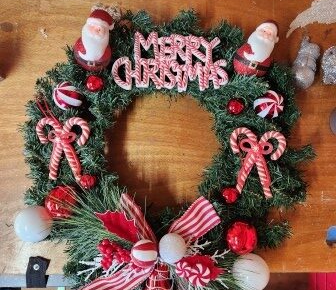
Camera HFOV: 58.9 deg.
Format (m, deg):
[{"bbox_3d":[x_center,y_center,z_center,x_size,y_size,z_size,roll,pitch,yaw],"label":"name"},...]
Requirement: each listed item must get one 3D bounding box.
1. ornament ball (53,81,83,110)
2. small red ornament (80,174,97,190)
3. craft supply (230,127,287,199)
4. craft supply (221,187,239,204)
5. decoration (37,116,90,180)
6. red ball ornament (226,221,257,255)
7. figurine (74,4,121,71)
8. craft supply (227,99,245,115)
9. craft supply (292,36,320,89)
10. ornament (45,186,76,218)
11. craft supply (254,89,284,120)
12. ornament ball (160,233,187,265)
[{"bbox_3d":[-0.206,-0.099,0.610,0.058,0.058,0.058,0,85,0],"label":"ornament ball"},{"bbox_3d":[-0.162,0.075,0.609,0.033,0.033,0.033,0,87,-1],"label":"small red ornament"},{"bbox_3d":[0.182,0.037,0.600,0.110,0.023,0.144,6,87,0],"label":"craft supply"},{"bbox_3d":[0.124,0.102,0.600,0.033,0.033,0.033,0,85,0],"label":"craft supply"},{"bbox_3d":[-0.211,0.008,0.600,0.108,0.023,0.135,0,87,0],"label":"decoration"},{"bbox_3d":[0.147,0.186,0.593,0.059,0.059,0.059,0,87,-1],"label":"red ball ornament"},{"bbox_3d":[-0.144,-0.214,0.608,0.076,0.068,0.124,7,92,-1],"label":"figurine"},{"bbox_3d":[0.141,-0.079,0.622,0.035,0.035,0.035,0,87,-1],"label":"craft supply"},{"bbox_3d":[0.311,-0.184,0.667,0.049,0.046,0.112,8,86,-1],"label":"craft supply"},{"bbox_3d":[-0.218,0.115,0.605,0.062,0.062,0.062,0,85,0],"label":"ornament"},{"bbox_3d":[0.209,-0.084,0.617,0.059,0.059,0.059,0,87,-1],"label":"craft supply"},{"bbox_3d":[0.009,0.200,0.575,0.054,0.054,0.054,0,85,0],"label":"ornament ball"}]

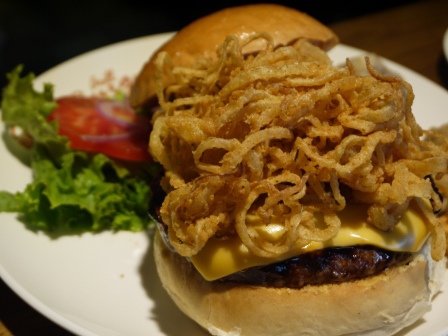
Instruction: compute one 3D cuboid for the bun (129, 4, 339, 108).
[{"bbox_3d":[0.002,-0.059,0.373,0.113,0.038,0.113,-19,-3,0],"label":"bun"}]

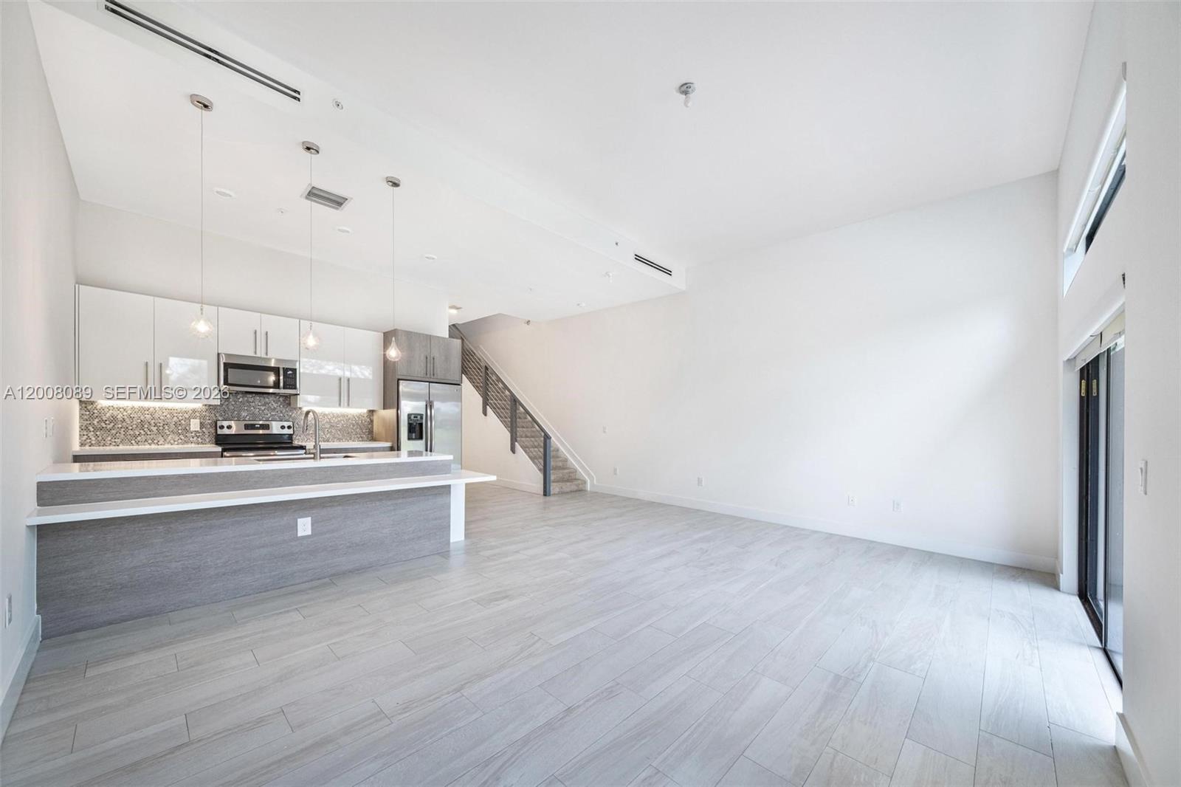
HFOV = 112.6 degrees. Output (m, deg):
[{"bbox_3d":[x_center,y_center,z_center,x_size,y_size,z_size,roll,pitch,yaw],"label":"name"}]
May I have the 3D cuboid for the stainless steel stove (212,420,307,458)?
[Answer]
[{"bbox_3d":[-3.936,0.925,4.706,0.760,1.170,0.680,2,-3,-44],"label":"stainless steel stove"}]

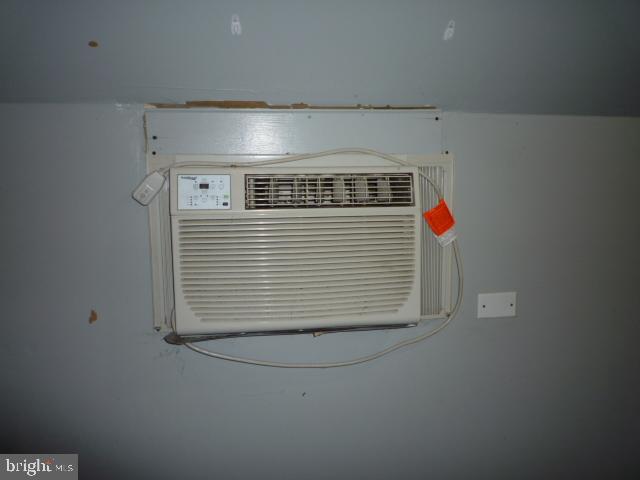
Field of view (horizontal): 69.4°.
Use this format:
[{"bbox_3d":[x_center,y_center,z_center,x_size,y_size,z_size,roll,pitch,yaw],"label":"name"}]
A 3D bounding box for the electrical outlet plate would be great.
[{"bbox_3d":[0.514,0.189,1.338,0.114,0.070,0.008,-1,2,-8],"label":"electrical outlet plate"}]

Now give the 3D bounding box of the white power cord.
[{"bbox_3d":[-0.015,0.053,1.222,0.837,0.586,0.090,-1,2,-8],"label":"white power cord"}]

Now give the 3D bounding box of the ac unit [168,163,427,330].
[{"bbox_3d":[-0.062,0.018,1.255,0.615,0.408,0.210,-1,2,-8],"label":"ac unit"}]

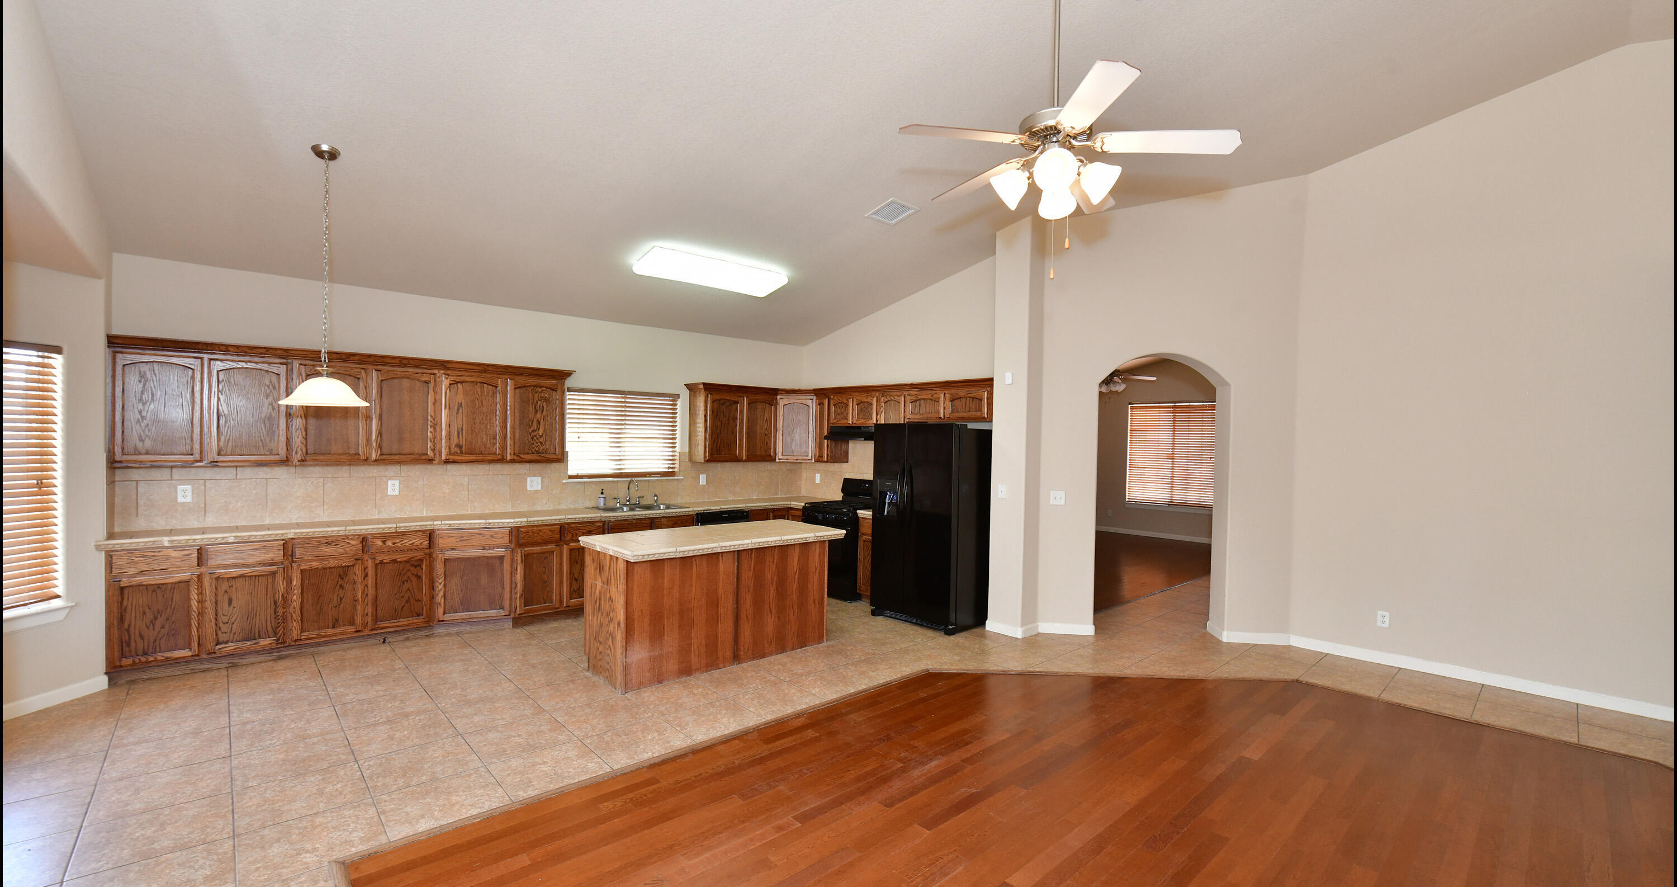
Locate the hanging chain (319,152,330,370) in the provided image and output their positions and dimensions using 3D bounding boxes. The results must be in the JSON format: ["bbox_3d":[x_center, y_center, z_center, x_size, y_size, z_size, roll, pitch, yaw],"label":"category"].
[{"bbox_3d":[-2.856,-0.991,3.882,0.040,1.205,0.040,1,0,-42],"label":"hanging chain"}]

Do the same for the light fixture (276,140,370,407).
[{"bbox_3d":[-2.858,-0.916,3.882,0.407,1.423,0.407,1,0,-42],"label":"light fixture"}]

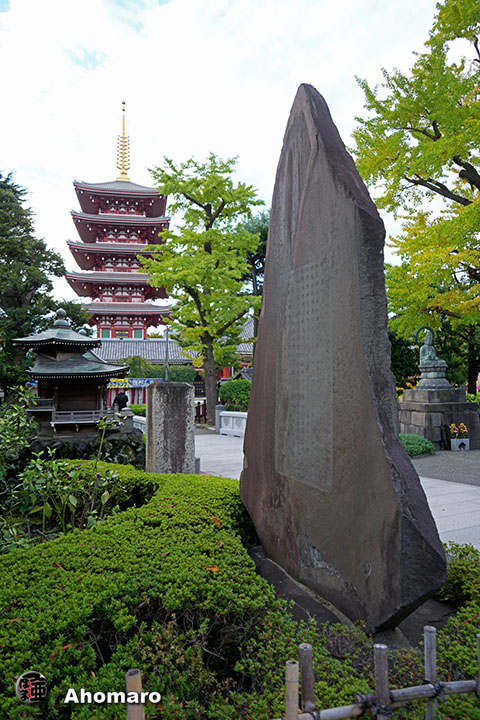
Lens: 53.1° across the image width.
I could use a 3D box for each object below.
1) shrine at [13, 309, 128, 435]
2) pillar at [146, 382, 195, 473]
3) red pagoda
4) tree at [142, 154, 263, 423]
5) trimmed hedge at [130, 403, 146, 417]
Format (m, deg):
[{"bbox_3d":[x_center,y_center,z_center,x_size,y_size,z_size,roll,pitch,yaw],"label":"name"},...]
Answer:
[{"bbox_3d":[-3.628,0.239,10.508,2.350,2.750,2.000,0,-4,-12],"label":"shrine"},{"bbox_3d":[-1.009,1.151,6.942,0.580,1.650,0.360,1,-4,-20],"label":"pillar"},{"bbox_3d":[-20.511,-22.118,84.379,16.700,48.300,16.700,0,-4,-12],"label":"red pagoda"},{"bbox_3d":[-1.630,-3.121,21.040,5.300,12.100,5.200,0,-4,-5],"label":"tree"},{"bbox_3d":[-3.878,2.278,19.096,1.100,1.000,0.900,0,-4,-12],"label":"trimmed hedge"}]

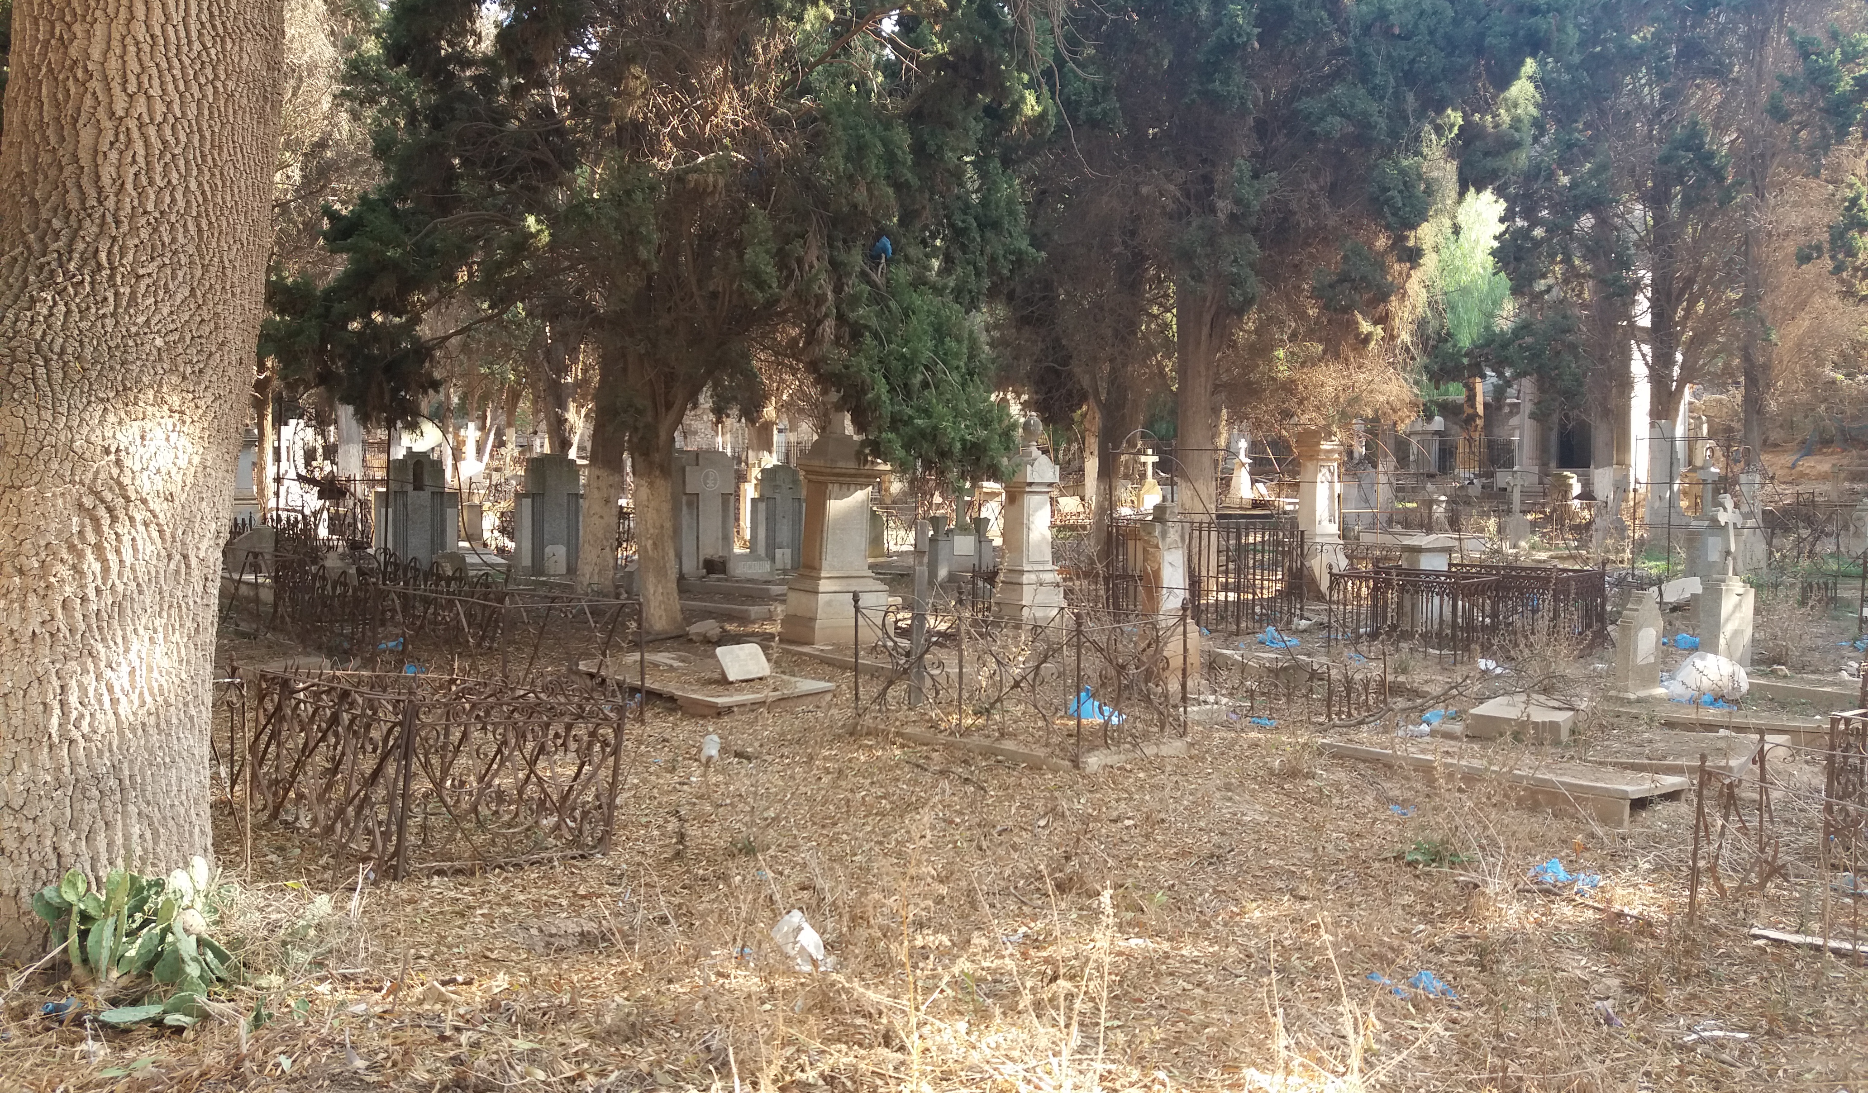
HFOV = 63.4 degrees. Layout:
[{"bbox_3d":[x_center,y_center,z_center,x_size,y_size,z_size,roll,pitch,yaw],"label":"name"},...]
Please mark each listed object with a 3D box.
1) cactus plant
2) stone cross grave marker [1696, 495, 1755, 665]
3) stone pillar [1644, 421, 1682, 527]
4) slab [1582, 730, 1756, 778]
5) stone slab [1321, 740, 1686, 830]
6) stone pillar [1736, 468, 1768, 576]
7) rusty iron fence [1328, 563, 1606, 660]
[{"bbox_3d":[-2.456,1.169,4.610,0.560,0.380,0.420,-2,3,-27],"label":"cactus plant"},{"bbox_3d":[6.340,0.276,12.064,0.380,1.380,0.250,-2,4,-33],"label":"stone cross grave marker"},{"bbox_3d":[13.973,-1.383,28.964,0.550,2.012,0.550,-1,3,-35],"label":"stone pillar"},{"bbox_3d":[4.377,1.258,9.080,0.820,0.120,1.150,2,2,30],"label":"slab"},{"bbox_3d":[3.053,1.266,8.300,0.600,0.200,1.900,-1,3,-37],"label":"stone slab"},{"bbox_3d":[11.348,-0.342,20.961,0.360,1.480,0.300,-2,3,-30],"label":"stone pillar"},{"bbox_3d":[5.349,0.666,15.214,1.720,0.900,2.140,-1,3,-38],"label":"rusty iron fence"}]

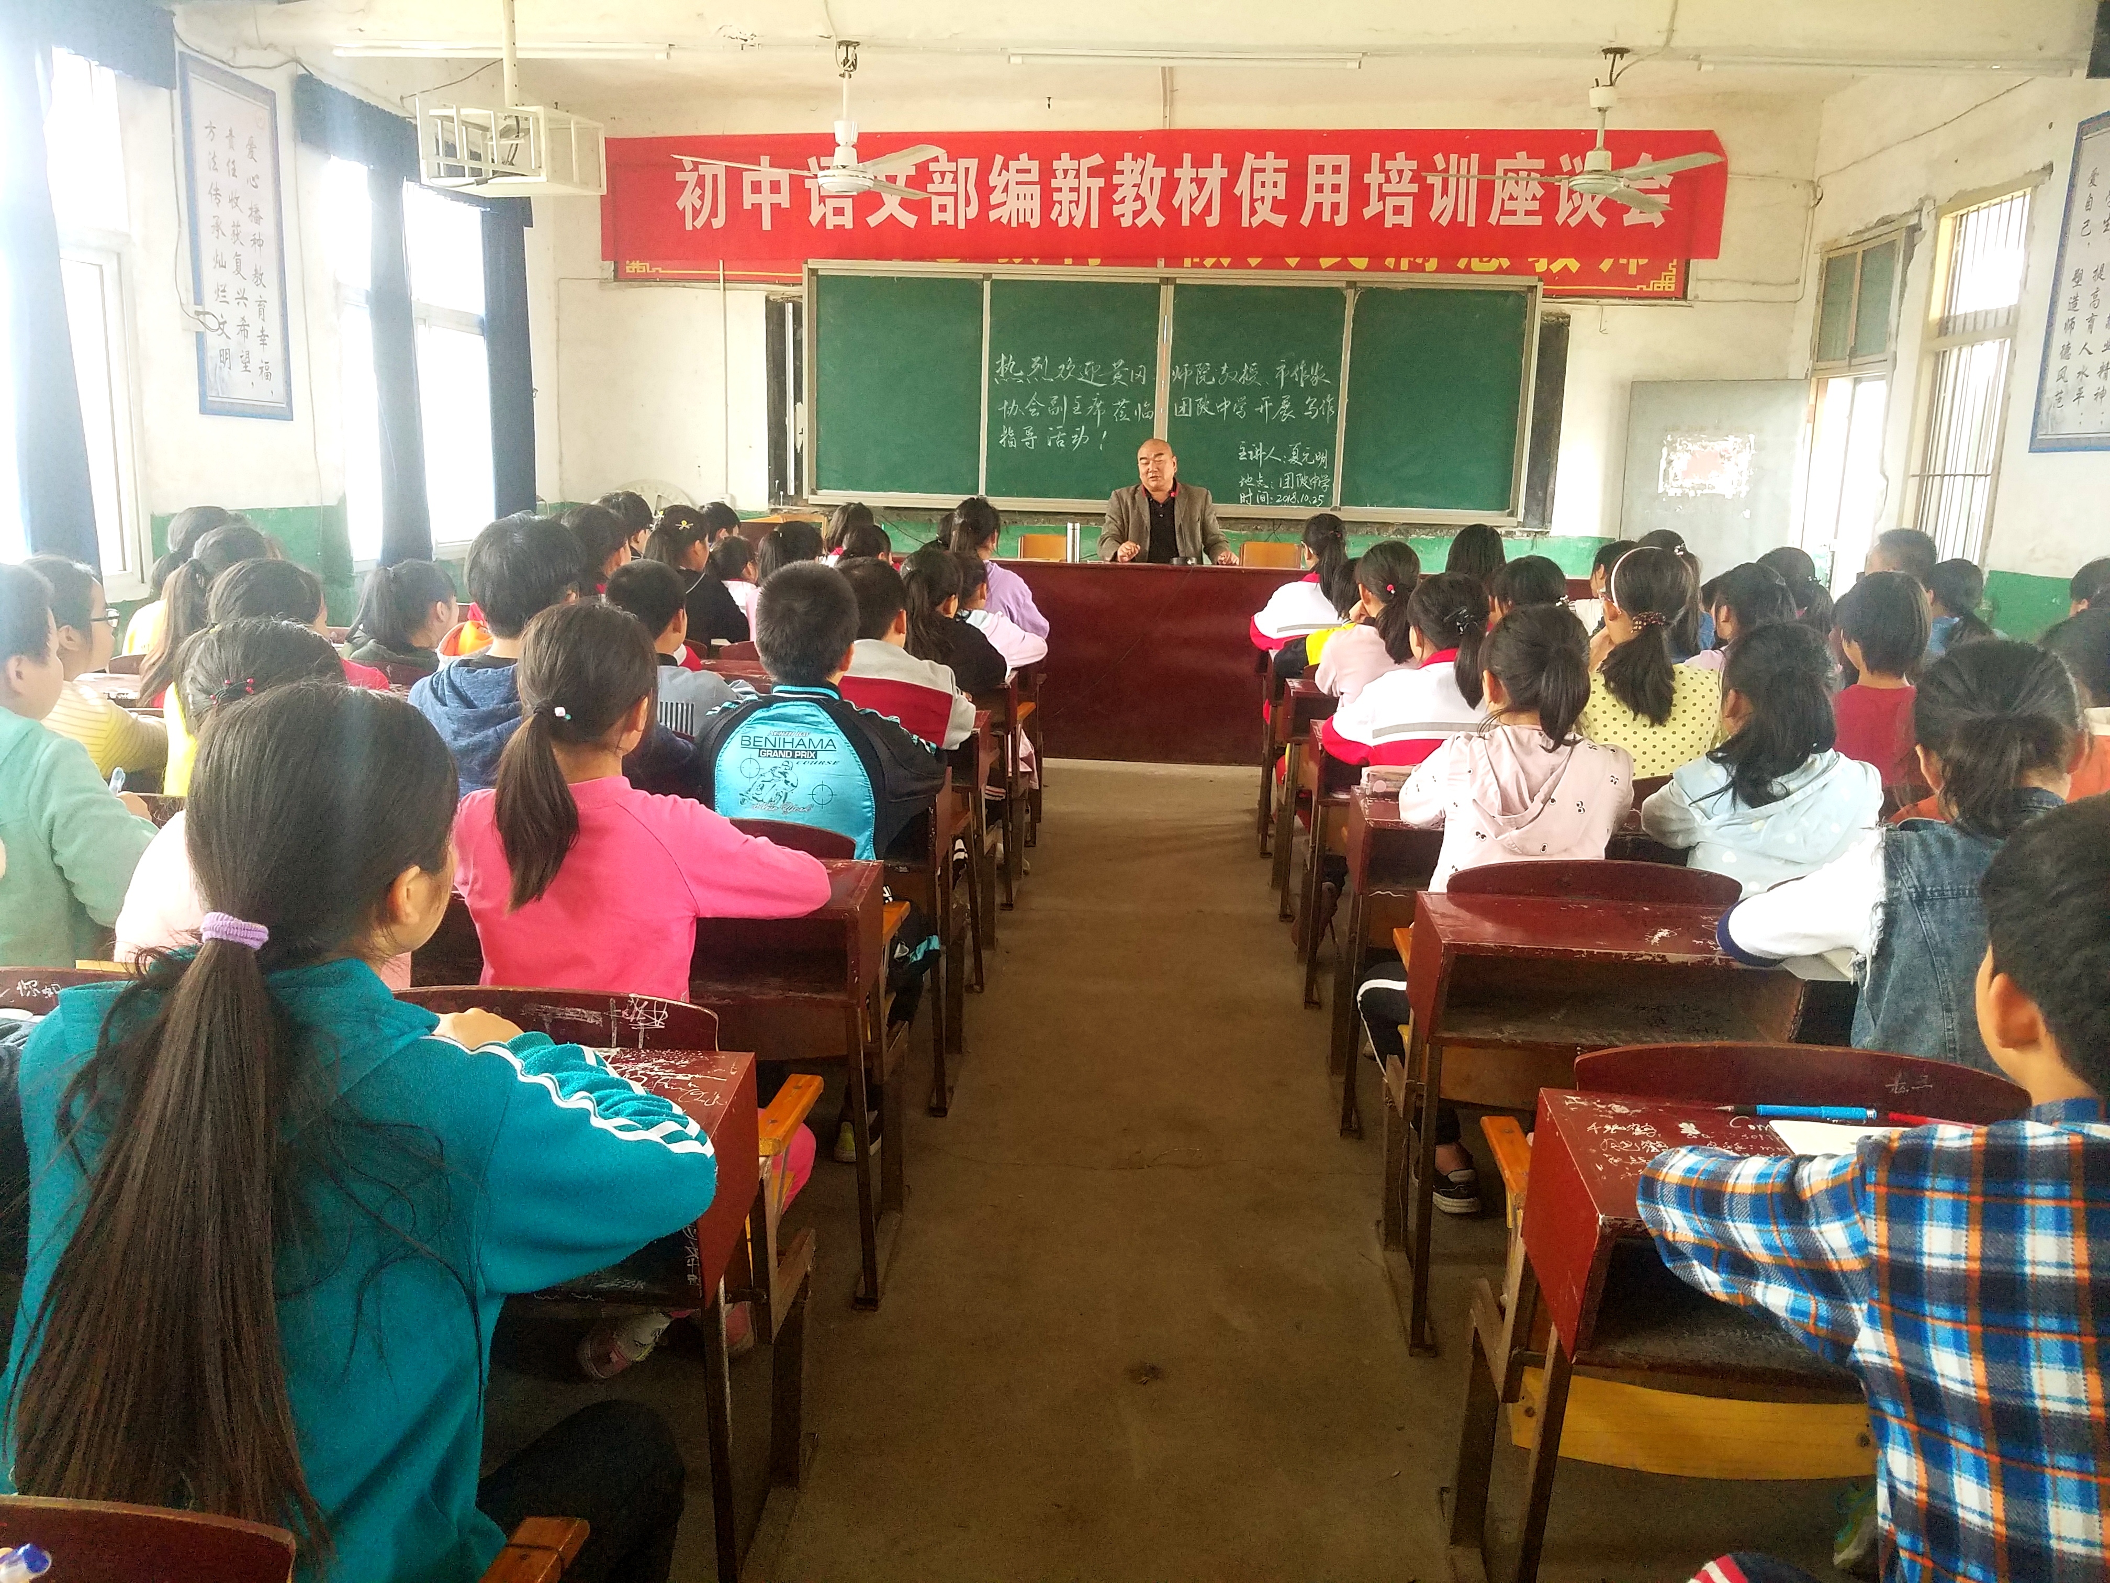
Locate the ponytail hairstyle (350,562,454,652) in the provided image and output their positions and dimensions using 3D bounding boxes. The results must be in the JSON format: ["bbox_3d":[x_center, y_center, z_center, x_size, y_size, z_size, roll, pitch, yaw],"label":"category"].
[{"bbox_3d":[-1.815,-0.512,4.412,0.190,0.250,0.260,6,12,18],"label":"ponytail hairstyle"}]

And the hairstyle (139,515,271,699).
[{"bbox_3d":[-2.102,-0.443,3.927,0.200,0.440,0.260,8,13,27],"label":"hairstyle"}]

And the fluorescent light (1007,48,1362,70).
[{"bbox_3d":[0.451,-2.535,5.490,1.235,0.060,0.060,2,12,3],"label":"fluorescent light"}]

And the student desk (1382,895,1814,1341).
[{"bbox_3d":[0.818,0.518,2.521,0.506,0.644,0.340,2,11,3],"label":"student desk"}]

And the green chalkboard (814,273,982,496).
[{"bbox_3d":[-0.870,-2.244,8.753,0.940,1.190,0.040,2,12,3],"label":"green chalkboard"}]

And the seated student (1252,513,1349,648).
[{"bbox_3d":[1.022,-0.482,6.343,0.447,1.219,0.660,2,11,0],"label":"seated student"}]

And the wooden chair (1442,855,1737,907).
[{"bbox_3d":[0.847,0.473,2.741,0.520,0.820,0.440,3,12,5],"label":"wooden chair"}]

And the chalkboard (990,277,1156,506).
[{"bbox_3d":[0.101,-2.235,8.844,1.020,1.190,0.050,2,12,3],"label":"chalkboard"}]

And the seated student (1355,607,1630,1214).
[{"bbox_3d":[0.808,0.198,2.972,0.488,1.107,0.640,2,11,3],"label":"seated student"}]

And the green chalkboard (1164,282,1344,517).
[{"bbox_3d":[1.085,-2.148,8.624,0.980,1.200,0.040,2,12,3],"label":"green chalkboard"}]

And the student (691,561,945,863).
[{"bbox_3d":[-0.446,0.181,2.970,0.470,1.220,0.660,3,12,7],"label":"student"}]

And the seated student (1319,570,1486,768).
[{"bbox_3d":[0.876,0.035,3.797,0.457,1.128,0.640,2,11,3],"label":"seated student"}]

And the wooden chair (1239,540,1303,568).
[{"bbox_3d":[1.136,-0.882,8.314,0.380,0.820,0.420,2,12,3],"label":"wooden chair"}]

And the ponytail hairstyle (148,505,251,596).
[{"bbox_3d":[-2.443,-0.680,4.521,0.190,0.250,0.250,9,14,33],"label":"ponytail hairstyle"}]

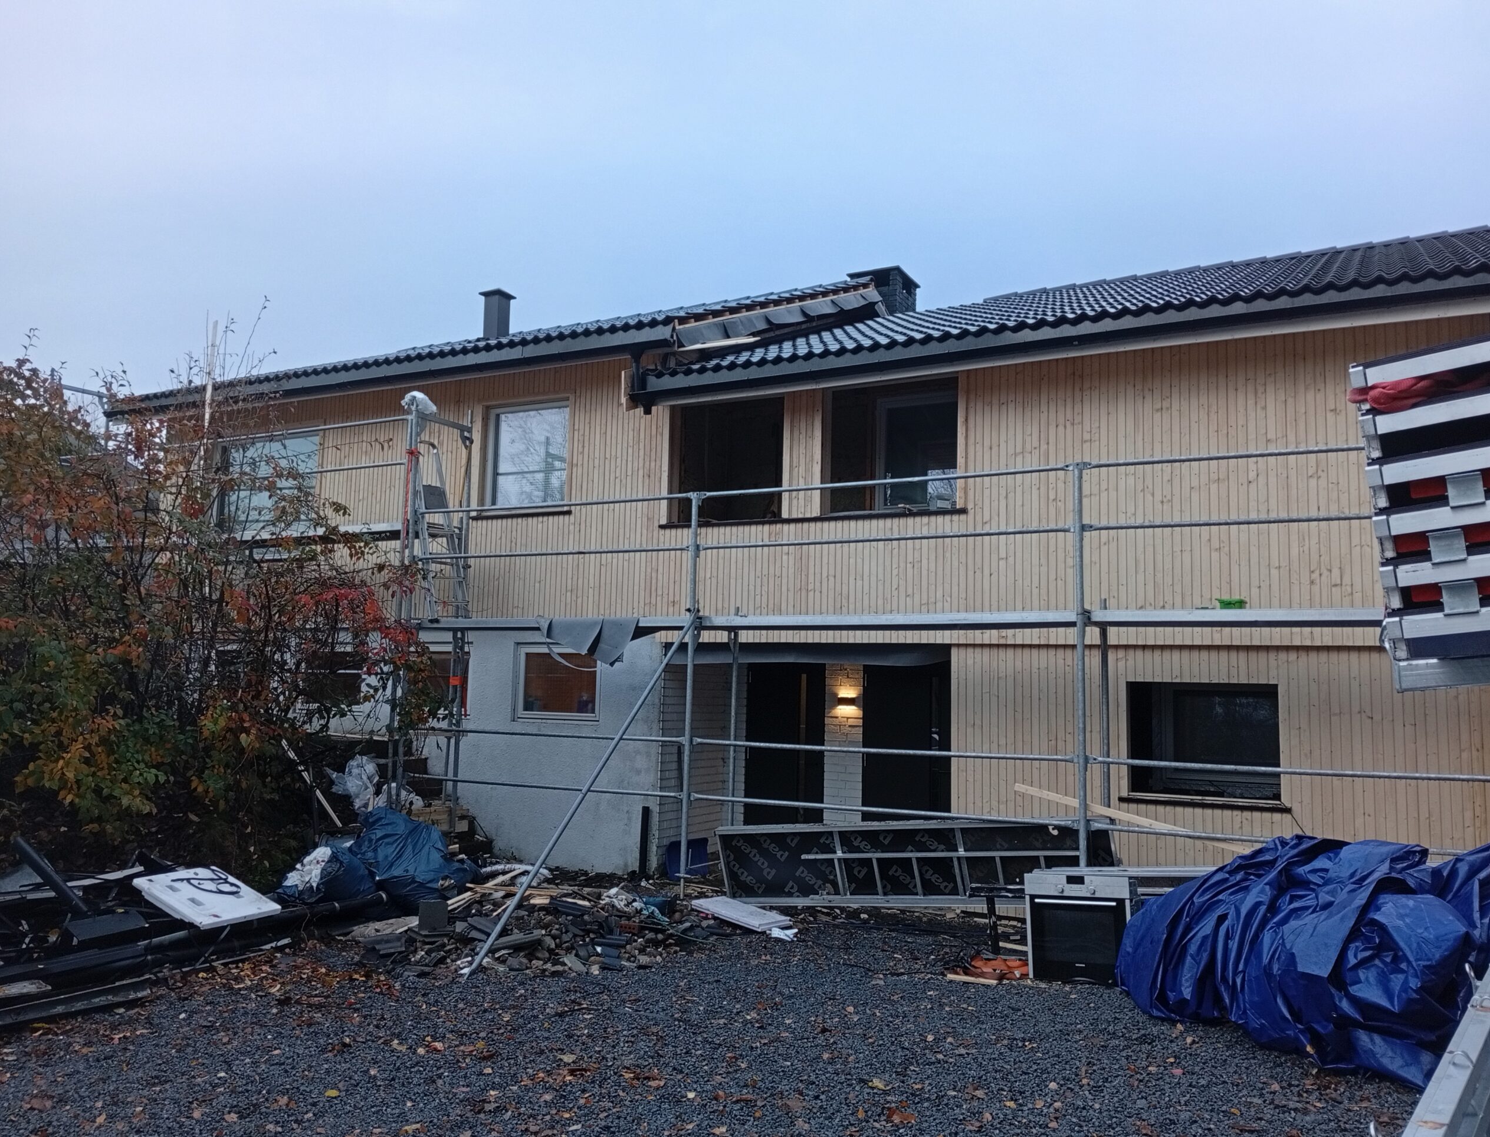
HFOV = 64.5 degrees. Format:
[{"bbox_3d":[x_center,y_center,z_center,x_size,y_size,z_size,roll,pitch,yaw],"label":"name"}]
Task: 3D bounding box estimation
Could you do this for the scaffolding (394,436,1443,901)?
[{"bbox_3d":[0.821,0.971,9.129,8.720,3.237,0.780,-2,-7,28],"label":"scaffolding"}]

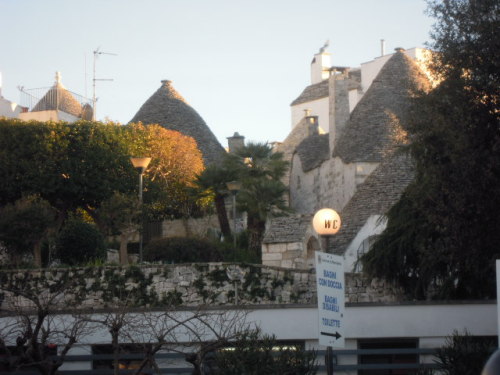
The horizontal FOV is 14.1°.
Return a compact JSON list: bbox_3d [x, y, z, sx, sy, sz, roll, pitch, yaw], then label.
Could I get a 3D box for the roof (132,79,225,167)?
[{"bbox_3d":[-3.427,-2.534,84.000,5.200,3.800,5.200,0,-5,0],"label":"roof"}]

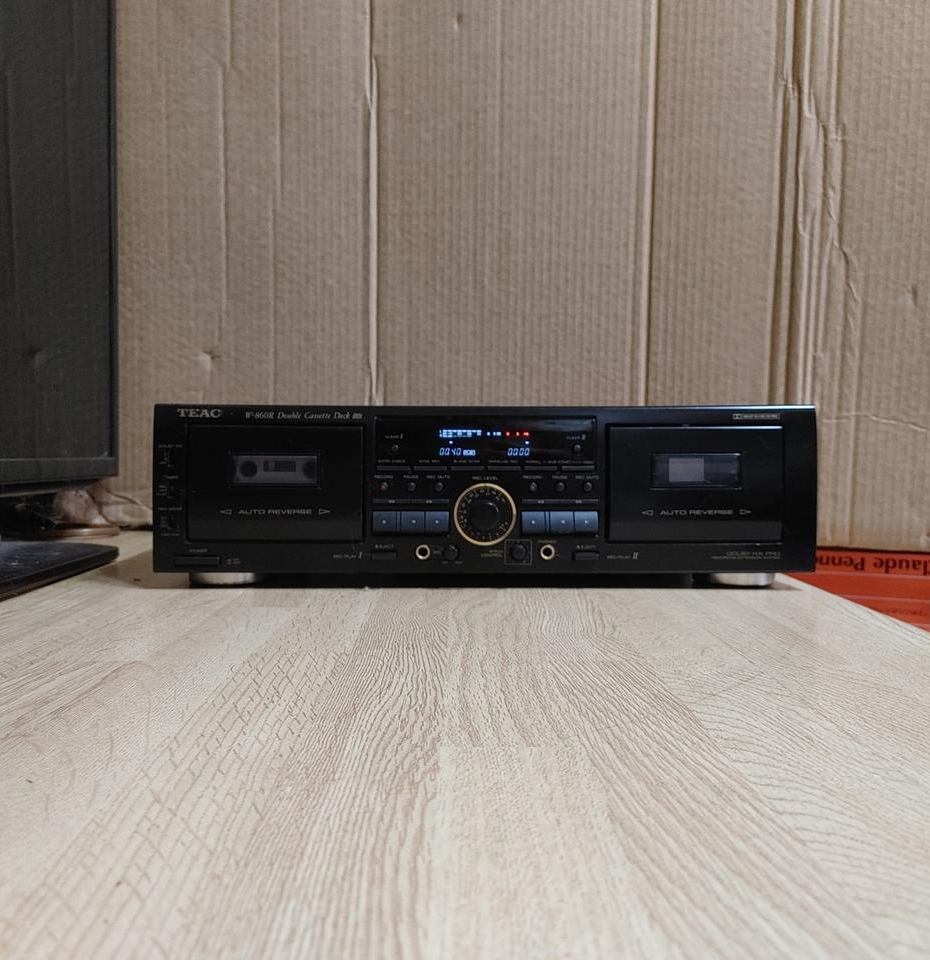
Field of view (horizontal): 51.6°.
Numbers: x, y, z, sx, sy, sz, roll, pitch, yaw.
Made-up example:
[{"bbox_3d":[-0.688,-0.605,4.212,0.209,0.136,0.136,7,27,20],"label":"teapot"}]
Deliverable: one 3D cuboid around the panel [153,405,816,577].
[{"bbox_3d":[0.013,0.006,0.637,0.435,0.110,0.034,0,1,0],"label":"panel"}]

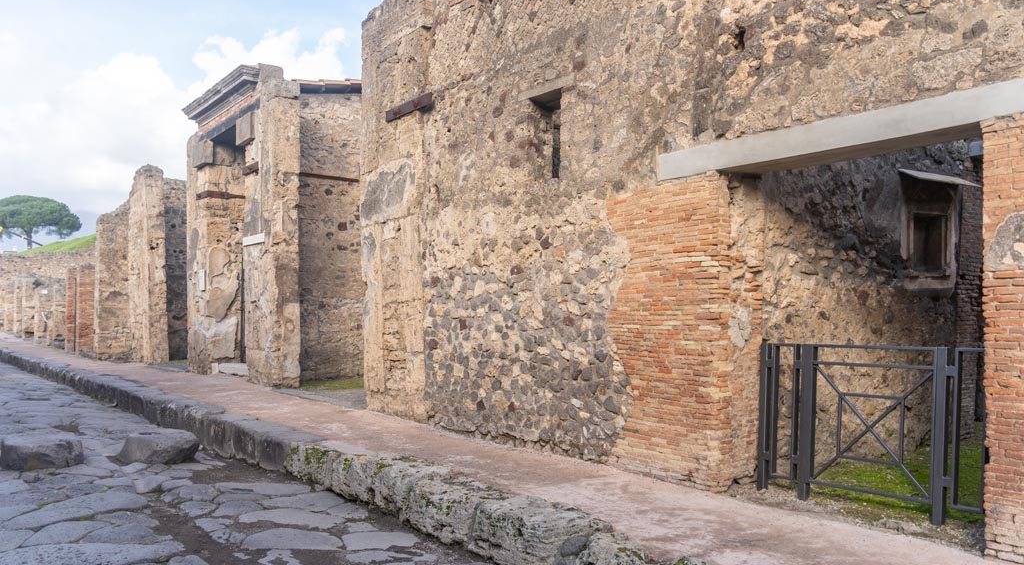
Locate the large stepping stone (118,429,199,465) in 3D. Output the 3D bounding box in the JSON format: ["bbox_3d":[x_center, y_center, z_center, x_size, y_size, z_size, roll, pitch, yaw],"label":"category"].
[{"bbox_3d":[-4.236,1.966,9.576,0.649,0.270,1.131,1,-2,-37],"label":"large stepping stone"}]

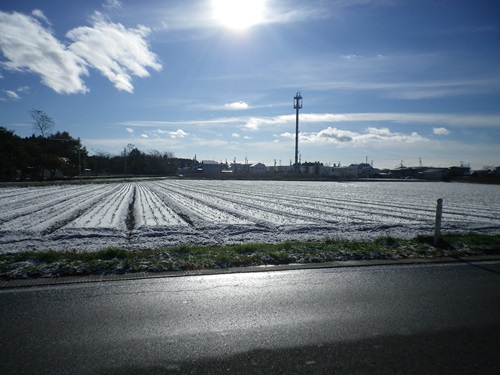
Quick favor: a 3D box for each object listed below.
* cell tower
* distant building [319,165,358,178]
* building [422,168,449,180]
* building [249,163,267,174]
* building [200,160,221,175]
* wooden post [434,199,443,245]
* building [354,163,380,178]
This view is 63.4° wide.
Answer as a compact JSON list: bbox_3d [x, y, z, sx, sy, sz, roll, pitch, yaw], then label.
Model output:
[{"bbox_3d":[22.458,-25.253,190.000,4.000,39.701,4.000,1,2,0],"label":"cell tower"},{"bbox_3d":[42.565,-7.623,194.500,18.500,5.967,9.000,1,2,0],"label":"distant building"},{"bbox_3d":[72.934,-4.954,159.000,10.000,4.676,8.000,2,2,11],"label":"building"},{"bbox_3d":[3.944,-9.102,204.500,8.700,6.429,9.000,1,2,0],"label":"building"},{"bbox_3d":[-20.204,-10.024,209.500,10.500,7.452,9.000,1,2,0],"label":"building"},{"bbox_3d":[3.776,0.711,8.100,0.115,0.981,0.115,1,2,0],"label":"wooden post"},{"bbox_3d":[56.753,-8.008,194.500,11.800,6.907,9.000,1,2,0],"label":"building"}]

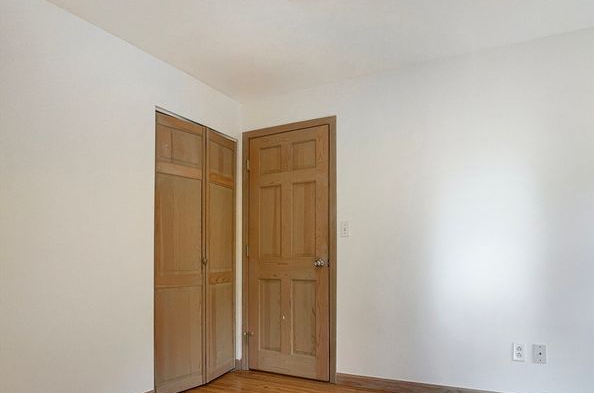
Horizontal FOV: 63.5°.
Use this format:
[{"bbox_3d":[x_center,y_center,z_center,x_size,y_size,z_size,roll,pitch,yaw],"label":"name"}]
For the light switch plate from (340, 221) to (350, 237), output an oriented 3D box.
[{"bbox_3d":[0.382,0.261,3.806,0.072,0.117,0.012,-4,-7,28],"label":"light switch plate"}]

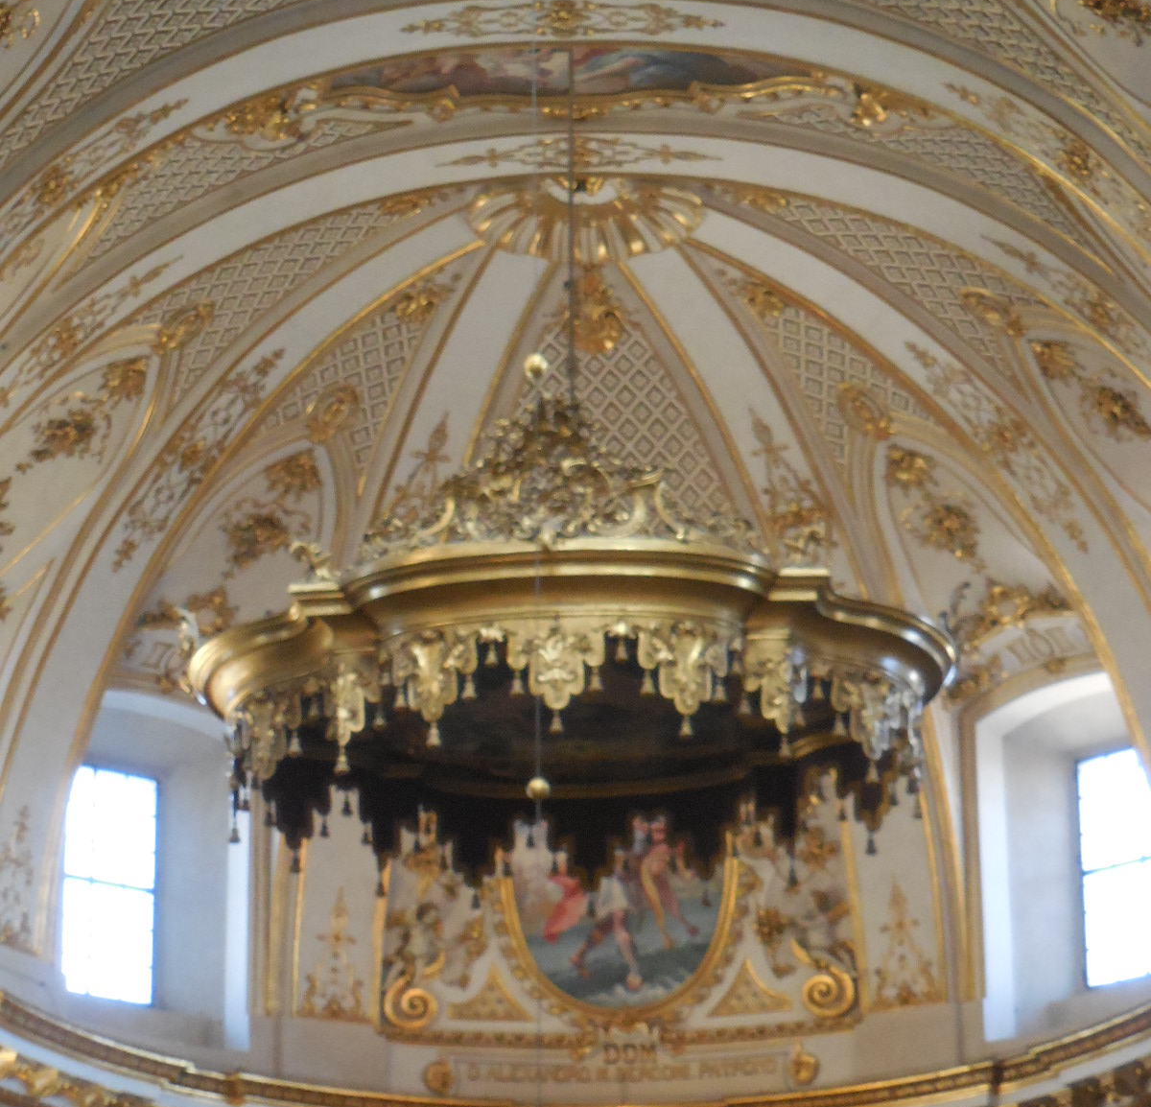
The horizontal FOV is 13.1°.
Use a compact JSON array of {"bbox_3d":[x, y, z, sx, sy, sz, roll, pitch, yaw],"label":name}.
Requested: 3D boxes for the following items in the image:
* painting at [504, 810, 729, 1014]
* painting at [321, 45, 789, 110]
[{"bbox_3d":[0.392,2.883,47.509,2.140,3.040,0.150,-1,-20,3],"label":"painting"},{"bbox_3d":[-0.107,-4.091,43.221,4.120,0.300,1.300,-1,-20,3],"label":"painting"}]

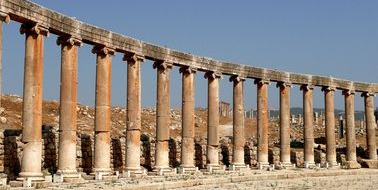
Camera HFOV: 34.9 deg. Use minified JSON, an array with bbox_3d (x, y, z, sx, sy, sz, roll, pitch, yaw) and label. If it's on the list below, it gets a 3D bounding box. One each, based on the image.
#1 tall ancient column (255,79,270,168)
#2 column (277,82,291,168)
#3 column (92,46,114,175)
[{"bbox_3d":[5.320,2.022,43.068,0.950,6.233,0.950,0,-5,0],"label":"tall ancient column"},{"bbox_3d":[7.485,2.282,46.723,0.950,6.413,0.950,5,-8,-43],"label":"column"},{"bbox_3d":[-4.307,0.781,30.094,0.950,6.413,0.950,0,-5,0],"label":"column"}]

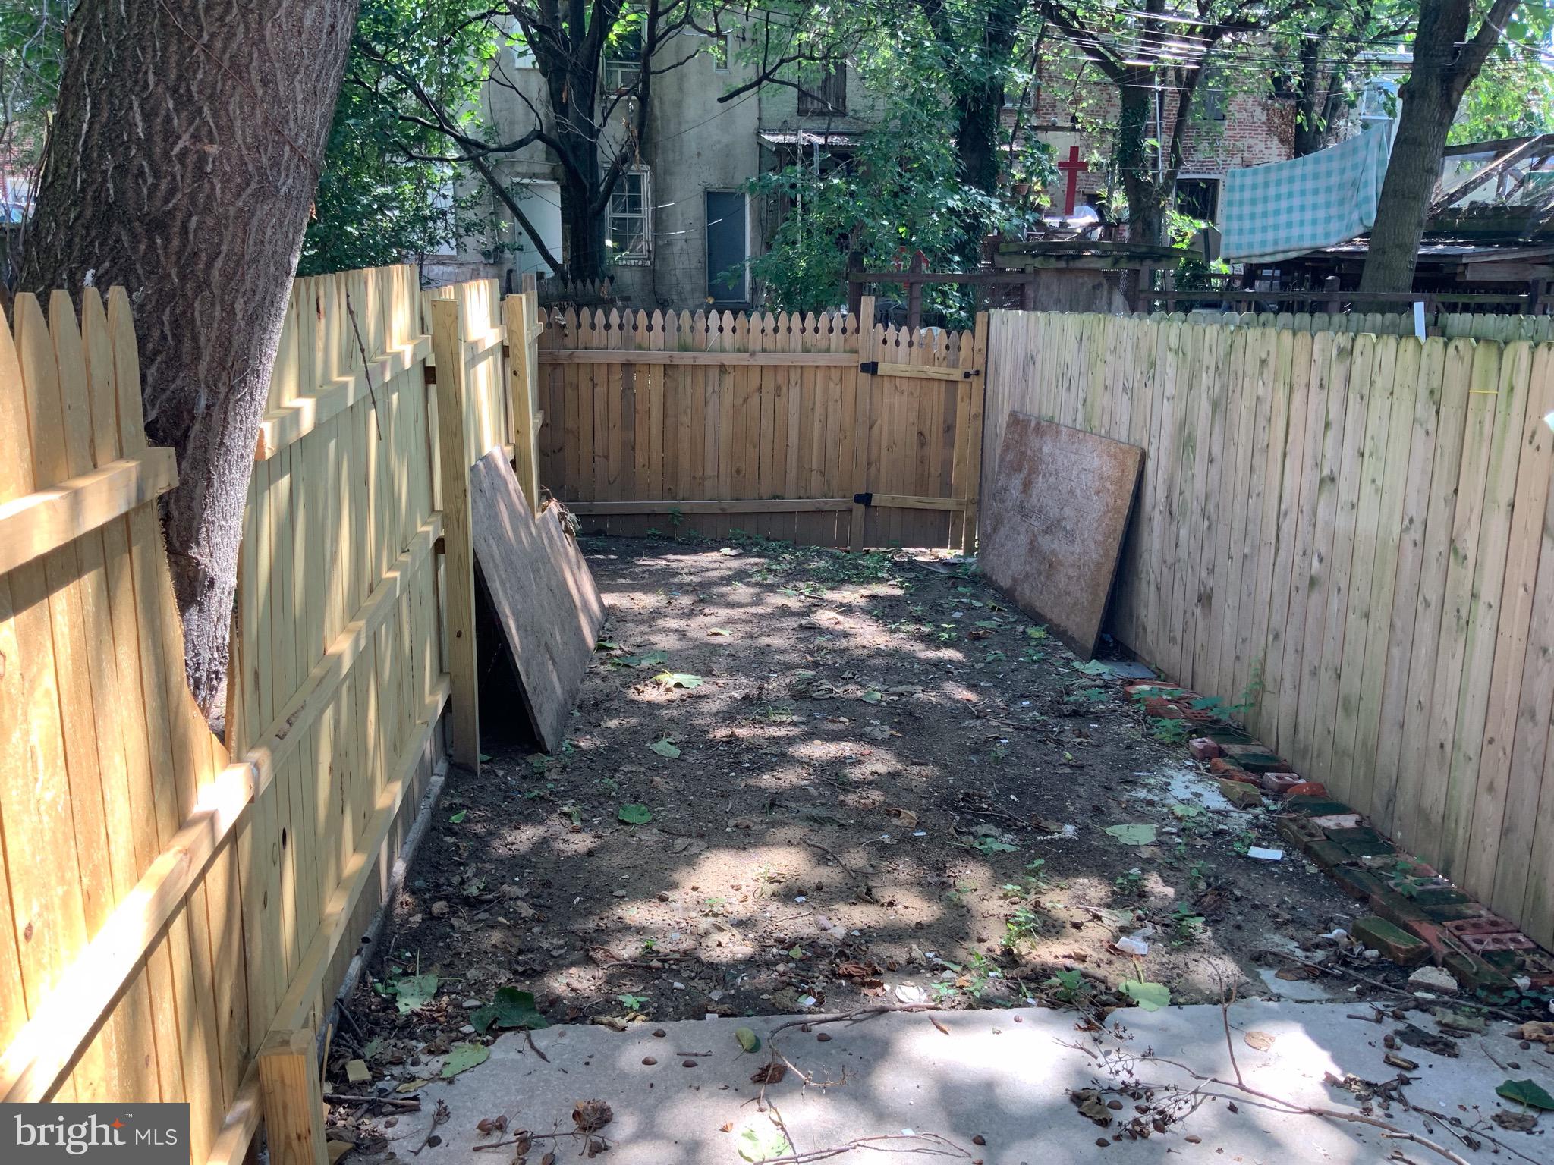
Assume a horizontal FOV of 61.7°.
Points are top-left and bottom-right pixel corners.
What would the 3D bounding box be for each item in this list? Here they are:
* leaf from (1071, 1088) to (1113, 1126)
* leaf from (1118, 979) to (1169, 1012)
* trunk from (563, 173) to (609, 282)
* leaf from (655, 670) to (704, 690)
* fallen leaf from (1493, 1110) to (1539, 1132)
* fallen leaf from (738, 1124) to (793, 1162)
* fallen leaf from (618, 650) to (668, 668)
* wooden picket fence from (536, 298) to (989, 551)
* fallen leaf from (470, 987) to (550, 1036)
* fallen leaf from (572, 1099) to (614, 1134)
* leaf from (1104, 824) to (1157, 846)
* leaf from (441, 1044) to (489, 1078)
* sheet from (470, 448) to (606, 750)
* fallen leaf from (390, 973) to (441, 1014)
[{"bbox_3d":[0.696,1.160,2.878,0.060,0.028,0.110,-5,13,-23],"label":"leaf"},{"bbox_3d":[0.996,1.117,3.529,0.115,0.030,0.130,-3,13,-17],"label":"leaf"},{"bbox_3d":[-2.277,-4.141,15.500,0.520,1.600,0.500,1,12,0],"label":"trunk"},{"bbox_3d":[-0.451,0.453,6.046,0.220,0.050,0.190,1,12,0],"label":"leaf"},{"bbox_3d":[1.620,1.180,2.853,0.100,0.020,0.060,1,12,0],"label":"fallen leaf"},{"bbox_3d":[-0.026,1.246,2.886,0.115,0.020,0.115,0,12,-3],"label":"fallen leaf"},{"bbox_3d":[-0.656,0.375,6.395,0.235,0.050,0.190,1,12,0],"label":"fallen leaf"},{"bbox_3d":[-0.083,-1.132,9.409,3.215,1.800,0.140,-1,12,-6],"label":"wooden picket fence"},{"bbox_3d":[-0.665,1.060,3.225,0.190,0.045,0.160,1,12,0],"label":"fallen leaf"},{"bbox_3d":[-0.418,1.213,2.953,0.090,0.045,0.080,0,12,-6],"label":"fallen leaf"},{"bbox_3d":[1.194,0.851,4.392,0.178,0.020,0.165,1,12,0],"label":"leaf"},{"bbox_3d":[-0.761,1.171,3.182,0.080,0.020,0.145,12,17,42],"label":"leaf"},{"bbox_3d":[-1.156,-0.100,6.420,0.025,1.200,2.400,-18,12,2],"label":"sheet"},{"bbox_3d":[-0.964,1.099,3.475,0.115,0.030,0.145,0,12,-6],"label":"fallen leaf"}]

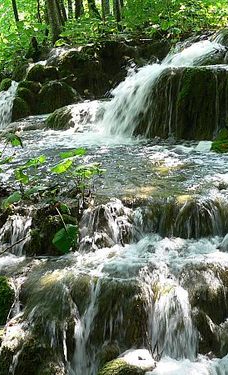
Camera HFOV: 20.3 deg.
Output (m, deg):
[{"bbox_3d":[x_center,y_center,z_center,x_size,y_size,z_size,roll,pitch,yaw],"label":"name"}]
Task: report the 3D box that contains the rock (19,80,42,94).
[{"bbox_3d":[-1.091,-1.306,8.300,0.304,0.179,0.320,0,11,0],"label":"rock"}]

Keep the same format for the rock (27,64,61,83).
[{"bbox_3d":[-0.965,-1.561,8.700,0.451,0.241,0.420,0,11,0],"label":"rock"}]

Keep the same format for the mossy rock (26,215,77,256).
[{"bbox_3d":[-0.435,0.340,4.500,0.357,0.291,0.320,0,11,0],"label":"mossy rock"}]

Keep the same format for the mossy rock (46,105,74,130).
[{"bbox_3d":[-0.631,-0.826,7.500,0.321,0.301,0.360,0,11,0],"label":"mossy rock"}]

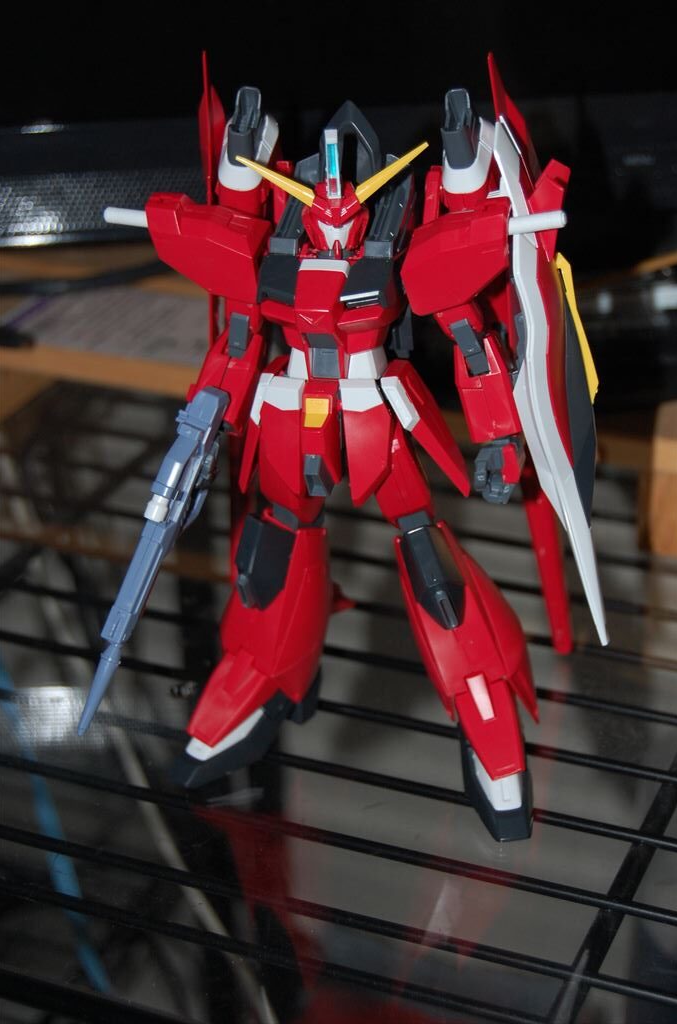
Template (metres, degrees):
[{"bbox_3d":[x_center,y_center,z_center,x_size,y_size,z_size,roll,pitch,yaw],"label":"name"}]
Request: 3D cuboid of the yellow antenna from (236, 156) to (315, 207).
[{"bbox_3d":[-0.015,-0.077,0.452,0.021,0.004,0.003,29,26,10],"label":"yellow antenna"}]

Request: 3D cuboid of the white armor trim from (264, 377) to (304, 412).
[{"bbox_3d":[-0.013,-0.029,0.471,0.010,0.007,0.005,2,28,7],"label":"white armor trim"}]

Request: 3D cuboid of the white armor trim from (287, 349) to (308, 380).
[{"bbox_3d":[-0.010,-0.038,0.503,0.005,0.009,0.006,6,28,13],"label":"white armor trim"}]

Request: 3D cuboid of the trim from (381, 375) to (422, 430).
[{"bbox_3d":[0.016,-0.028,0.503,0.005,0.015,0.005,-23,20,22],"label":"trim"}]

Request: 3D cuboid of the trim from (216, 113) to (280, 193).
[{"bbox_3d":[-0.022,-0.089,0.485,0.013,0.017,0.011,2,28,7],"label":"trim"}]

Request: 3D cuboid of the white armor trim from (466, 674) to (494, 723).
[{"bbox_3d":[0.038,0.050,0.529,0.005,0.012,0.003,-14,-9,-14],"label":"white armor trim"}]

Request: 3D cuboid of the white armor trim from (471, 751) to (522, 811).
[{"bbox_3d":[0.041,0.070,0.510,0.013,0.007,0.016,-2,28,1],"label":"white armor trim"}]

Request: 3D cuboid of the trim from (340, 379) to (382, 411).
[{"bbox_3d":[0.005,-0.028,0.469,0.010,0.007,0.005,2,28,7],"label":"trim"}]

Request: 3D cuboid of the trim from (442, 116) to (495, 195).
[{"bbox_3d":[0.033,-0.090,0.497,0.013,0.018,0.013,5,28,11],"label":"trim"}]

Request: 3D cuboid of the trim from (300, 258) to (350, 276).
[{"bbox_3d":[-0.003,-0.061,0.487,0.013,0.004,0.004,6,28,13],"label":"trim"}]

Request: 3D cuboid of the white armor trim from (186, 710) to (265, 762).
[{"bbox_3d":[-0.033,0.061,0.561,0.013,0.009,0.025,22,35,37],"label":"white armor trim"}]

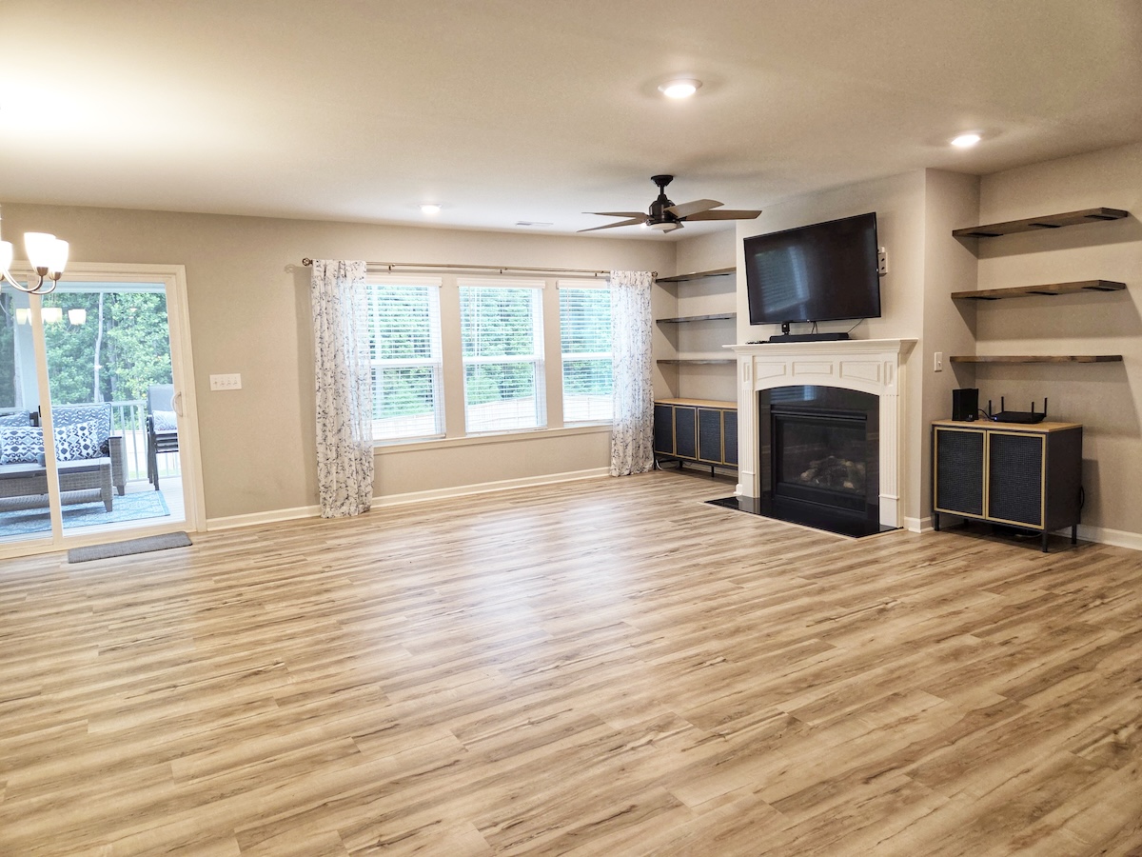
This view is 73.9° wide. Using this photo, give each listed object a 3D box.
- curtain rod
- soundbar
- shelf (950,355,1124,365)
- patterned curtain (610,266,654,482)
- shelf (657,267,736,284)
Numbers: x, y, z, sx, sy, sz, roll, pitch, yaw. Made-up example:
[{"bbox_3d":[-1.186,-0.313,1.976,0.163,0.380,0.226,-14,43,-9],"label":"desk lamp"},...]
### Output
[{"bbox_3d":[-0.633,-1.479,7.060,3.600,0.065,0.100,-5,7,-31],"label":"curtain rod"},{"bbox_3d":[1.806,-0.685,5.774,0.090,0.054,0.700,-5,7,-31],"label":"soundbar"},{"bbox_3d":[3.003,-0.454,4.952,0.305,0.039,0.910,-5,7,-31],"label":"shelf"},{"bbox_3d":[0.621,-0.563,7.861,0.590,2.100,0.130,-5,7,-31],"label":"patterned curtain"},{"bbox_3d":[1.447,-1.518,7.470,0.280,0.040,1.610,-5,7,-31],"label":"shelf"}]

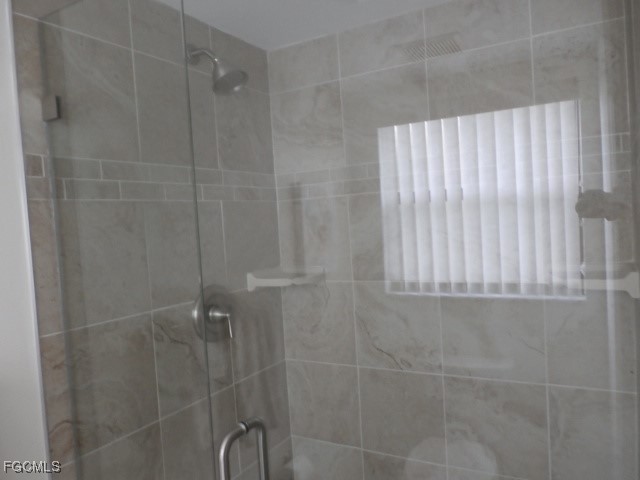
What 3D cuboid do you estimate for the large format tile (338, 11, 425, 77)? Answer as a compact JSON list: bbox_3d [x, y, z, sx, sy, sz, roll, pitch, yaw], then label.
[{"bbox_3d":[0.210,-0.660,1.575,0.304,0.161,0.010,-2,2,28],"label":"large format tile"}]

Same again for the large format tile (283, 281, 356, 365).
[{"bbox_3d":[-0.003,0.311,1.755,0.304,0.308,0.010,-2,2,28],"label":"large format tile"}]

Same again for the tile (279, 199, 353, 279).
[{"bbox_3d":[-0.021,0.001,1.743,0.304,0.307,0.010,-2,2,28],"label":"tile"}]

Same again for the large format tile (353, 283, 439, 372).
[{"bbox_3d":[0.268,0.300,1.611,0.304,0.308,0.010,-2,2,28],"label":"large format tile"}]

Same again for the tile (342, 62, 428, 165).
[{"bbox_3d":[0.225,-0.423,1.584,0.304,0.308,0.010,-2,2,28],"label":"tile"}]

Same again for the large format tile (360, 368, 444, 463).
[{"bbox_3d":[0.287,0.608,1.623,0.304,0.305,0.010,-2,2,28],"label":"large format tile"}]

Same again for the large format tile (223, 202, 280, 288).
[{"bbox_3d":[-0.244,0.017,1.684,0.010,0.307,0.300,-2,3,32],"label":"large format tile"}]

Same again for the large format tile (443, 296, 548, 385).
[{"bbox_3d":[0.541,0.289,1.467,0.308,0.308,0.010,-2,2,28],"label":"large format tile"}]

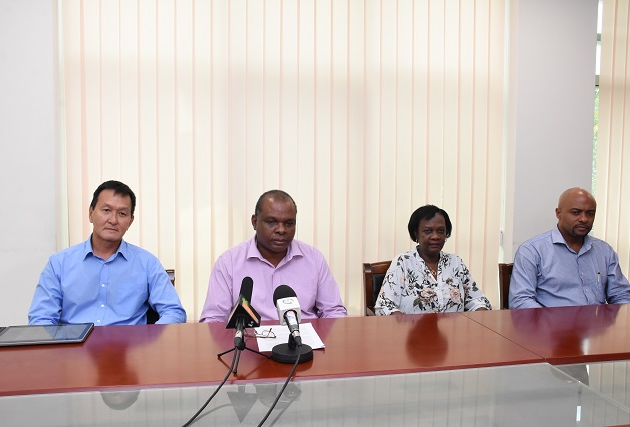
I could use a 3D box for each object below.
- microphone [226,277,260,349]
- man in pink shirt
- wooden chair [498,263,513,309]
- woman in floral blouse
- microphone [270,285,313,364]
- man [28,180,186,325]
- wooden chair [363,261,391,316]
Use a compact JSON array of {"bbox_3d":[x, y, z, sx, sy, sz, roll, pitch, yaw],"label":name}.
[{"bbox_3d":[-0.219,0.295,1.641,0.095,0.185,0.190,0,4,0],"label":"microphone"},{"bbox_3d":[-0.158,0.520,2.136,0.590,1.235,0.700,0,4,-7],"label":"man in pink shirt"},{"bbox_3d":[1.226,0.675,2.486,0.540,0.900,0.580,0,4,-10],"label":"wooden chair"},{"bbox_3d":[0.517,0.546,2.278,0.510,1.175,0.680,0,4,-5],"label":"woman in floral blouse"},{"bbox_3d":[-0.069,0.324,1.633,0.125,0.190,0.210,0,4,-12],"label":"microphone"},{"bbox_3d":[-0.793,0.503,2.065,0.610,1.270,0.700,-1,4,-14],"label":"man"},{"bbox_3d":[0.536,0.681,2.326,0.540,0.900,0.580,0,4,-10],"label":"wooden chair"}]

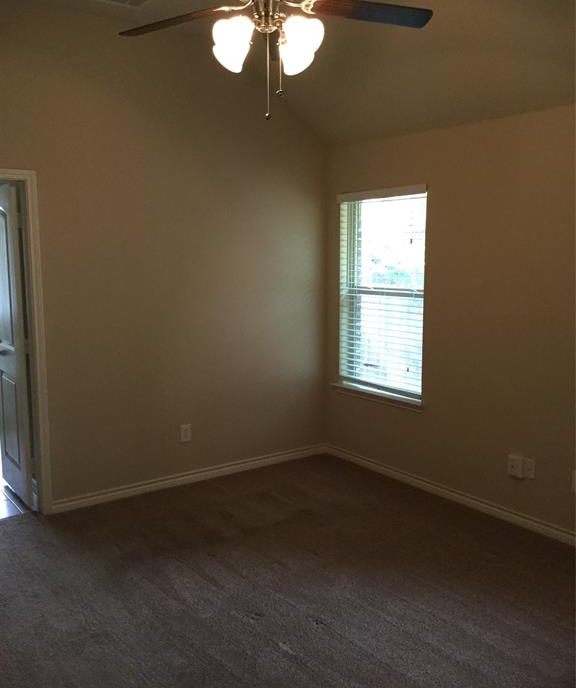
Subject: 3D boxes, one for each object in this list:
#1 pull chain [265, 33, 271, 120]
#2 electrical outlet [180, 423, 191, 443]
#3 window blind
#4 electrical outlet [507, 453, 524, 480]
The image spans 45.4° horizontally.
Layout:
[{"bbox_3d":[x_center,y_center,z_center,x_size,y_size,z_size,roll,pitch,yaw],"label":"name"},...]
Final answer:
[{"bbox_3d":[-0.078,-1.040,2.676,0.018,0.326,0.018,0,8,0],"label":"pull chain"},{"bbox_3d":[-0.723,0.633,4.890,0.073,0.116,0.012,-6,9,-36],"label":"electrical outlet"},{"bbox_3d":[0.665,-0.383,5.047,0.060,1.450,0.915,-6,9,-36],"label":"window blind"},{"bbox_3d":[1.377,0.744,4.165,0.022,0.119,0.080,-6,9,-36],"label":"electrical outlet"}]

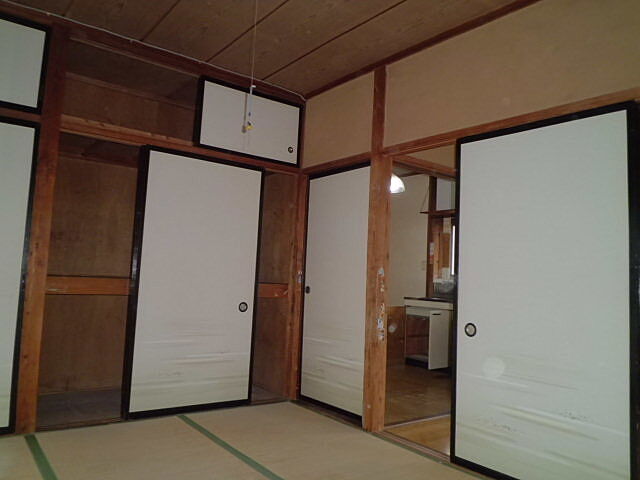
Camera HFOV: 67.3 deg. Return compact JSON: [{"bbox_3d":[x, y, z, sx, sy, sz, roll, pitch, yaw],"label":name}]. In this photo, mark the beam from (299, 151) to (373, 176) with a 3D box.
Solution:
[{"bbox_3d":[0.138,-0.547,3.578,0.080,0.056,0.781,6,-5,-38],"label":"beam"}]

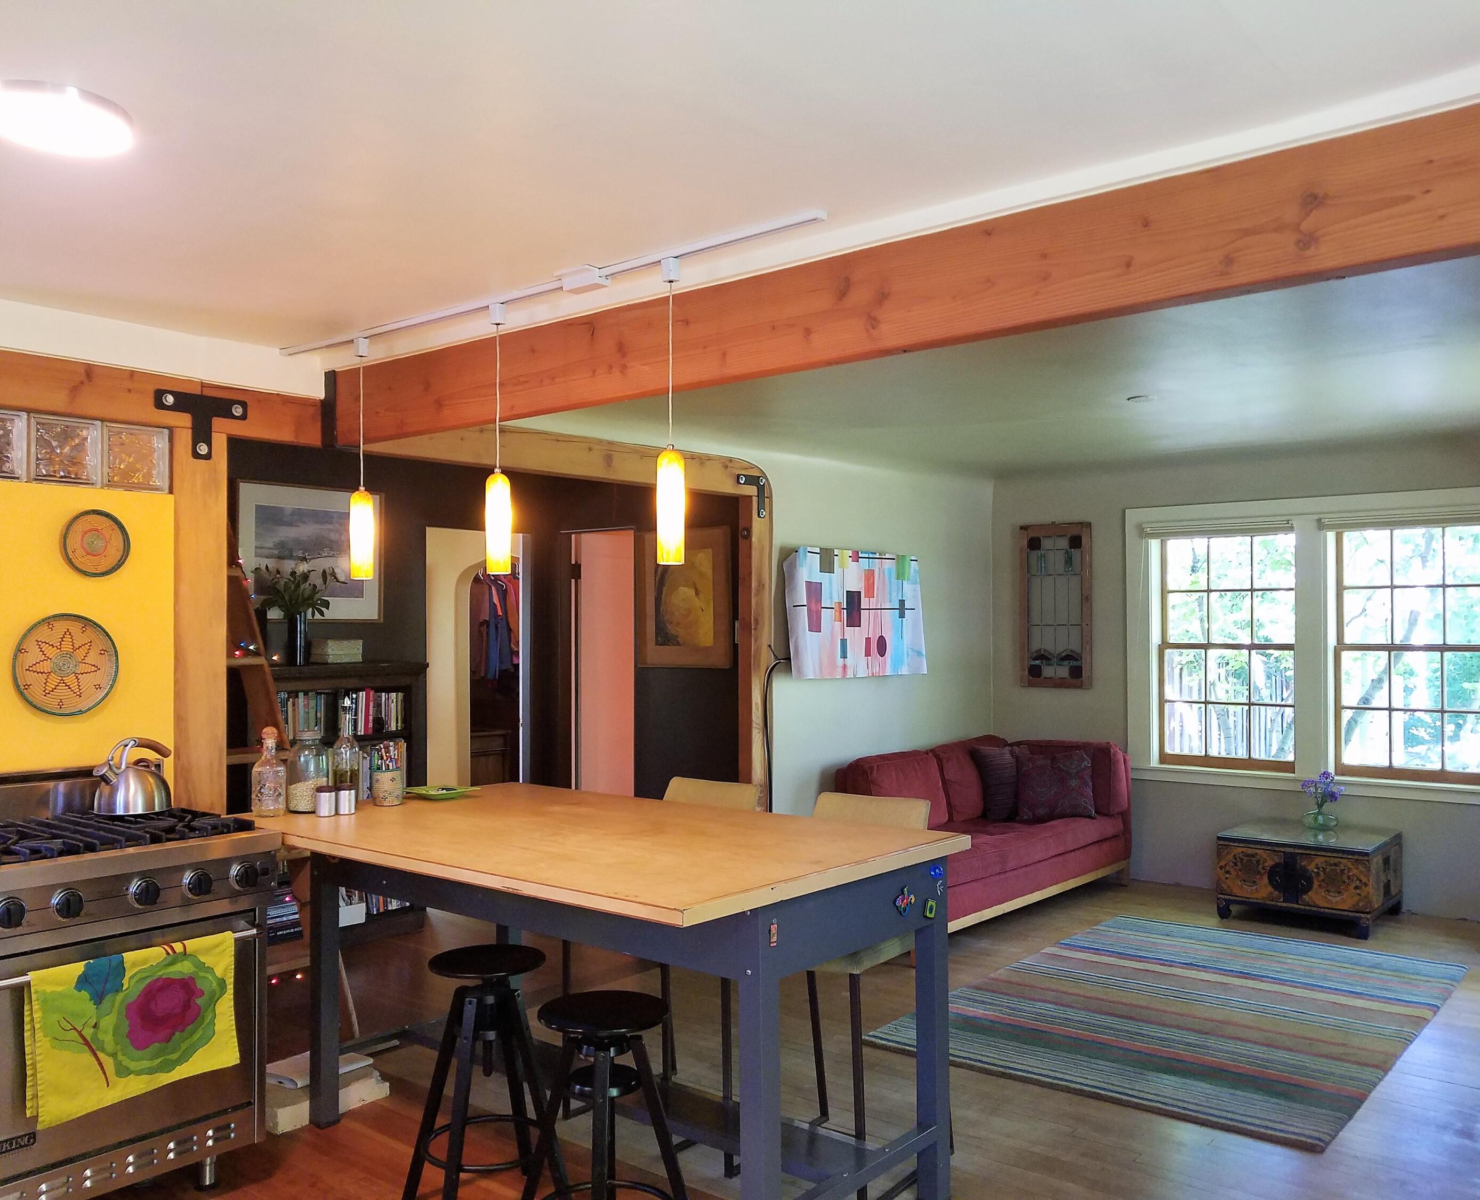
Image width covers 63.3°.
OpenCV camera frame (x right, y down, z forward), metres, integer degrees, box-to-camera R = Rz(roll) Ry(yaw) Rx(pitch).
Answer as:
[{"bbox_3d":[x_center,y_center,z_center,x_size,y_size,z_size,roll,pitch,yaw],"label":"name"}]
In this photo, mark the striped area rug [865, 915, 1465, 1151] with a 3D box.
[{"bbox_3d":[1.792,1.588,4.756,1.538,0.020,2.321,-1,-2,39],"label":"striped area rug"}]

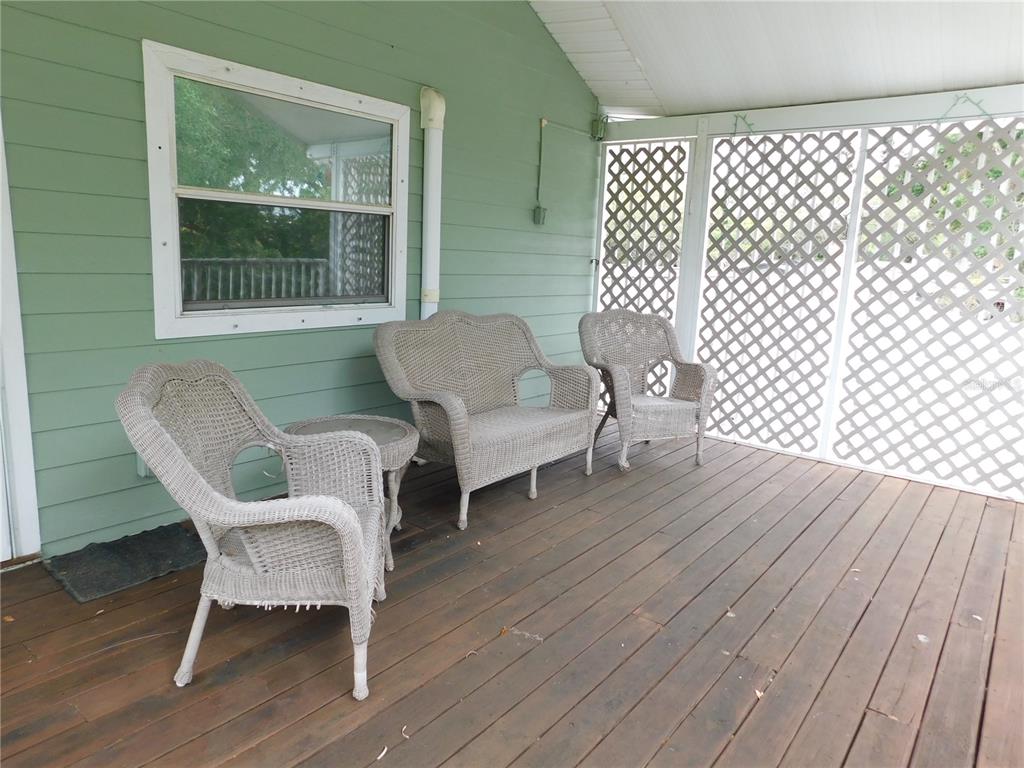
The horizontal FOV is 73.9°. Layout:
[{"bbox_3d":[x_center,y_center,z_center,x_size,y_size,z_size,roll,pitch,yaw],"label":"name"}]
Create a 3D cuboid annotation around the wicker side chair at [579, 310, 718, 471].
[{"bbox_3d":[0.926,0.011,4.674,0.748,0.971,0.670,-1,11,-19],"label":"wicker side chair"}]

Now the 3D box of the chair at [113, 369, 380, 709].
[{"bbox_3d":[-0.744,0.411,2.227,0.670,0.956,0.748,1,11,-5],"label":"chair"}]

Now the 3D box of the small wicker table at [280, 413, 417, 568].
[{"bbox_3d":[-0.704,0.471,3.027,0.568,0.544,0.568,2,11,0],"label":"small wicker table"}]

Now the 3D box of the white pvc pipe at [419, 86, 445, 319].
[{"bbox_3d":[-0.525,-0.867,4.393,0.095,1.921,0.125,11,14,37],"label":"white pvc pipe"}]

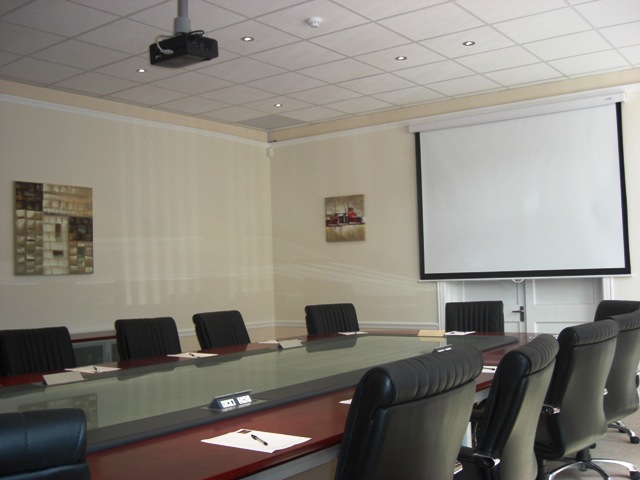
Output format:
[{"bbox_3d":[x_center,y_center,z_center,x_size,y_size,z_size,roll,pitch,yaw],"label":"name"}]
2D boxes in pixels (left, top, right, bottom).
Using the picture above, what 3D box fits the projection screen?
[{"bbox_3d":[1.868,-0.418,6.827,2.110,1.590,0.070,-4,-3,36],"label":"projection screen"}]

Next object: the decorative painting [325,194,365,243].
[{"bbox_3d":[0.297,-0.239,8.055,0.525,0.515,0.033,-4,-3,36],"label":"decorative painting"}]

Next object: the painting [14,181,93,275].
[{"bbox_3d":[-2.357,-0.090,6.255,0.035,0.800,0.790,-4,-3,36],"label":"painting"}]

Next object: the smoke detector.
[{"bbox_3d":[-0.037,-1.478,4.768,0.103,0.053,0.103,-2,-2,0],"label":"smoke detector"}]

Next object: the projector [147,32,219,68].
[{"bbox_3d":[-0.686,-0.947,3.547,0.300,0.098,0.210,-4,-3,40],"label":"projector"}]

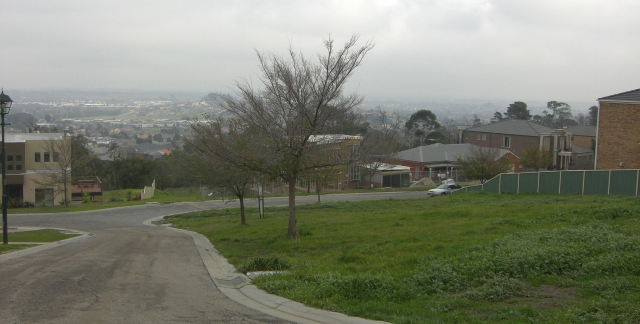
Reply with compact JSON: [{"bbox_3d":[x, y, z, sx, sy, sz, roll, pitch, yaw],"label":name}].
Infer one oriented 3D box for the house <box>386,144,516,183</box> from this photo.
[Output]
[{"bbox_3d":[18.104,-0.189,96.000,15.500,4.600,10.800,-3,6,-32],"label":"house"}]

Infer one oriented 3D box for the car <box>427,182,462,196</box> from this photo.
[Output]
[{"bbox_3d":[13.797,3.014,74.000,4.650,1.430,1.780,-2,6,-28],"label":"car"}]

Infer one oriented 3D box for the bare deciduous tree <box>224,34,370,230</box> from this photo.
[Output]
[{"bbox_3d":[-0.640,-0.700,20.030,4.400,5.750,4.400,1,5,0],"label":"bare deciduous tree"}]

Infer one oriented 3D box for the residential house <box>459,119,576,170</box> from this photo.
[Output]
[{"bbox_3d":[31.707,-2.734,110.696,11.200,7.500,15.000,-3,7,-38],"label":"residential house"}]

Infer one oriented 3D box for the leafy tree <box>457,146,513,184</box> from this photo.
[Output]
[{"bbox_3d":[18.262,0.892,78.000,6.000,5.100,5.800,0,5,-13],"label":"leafy tree"}]

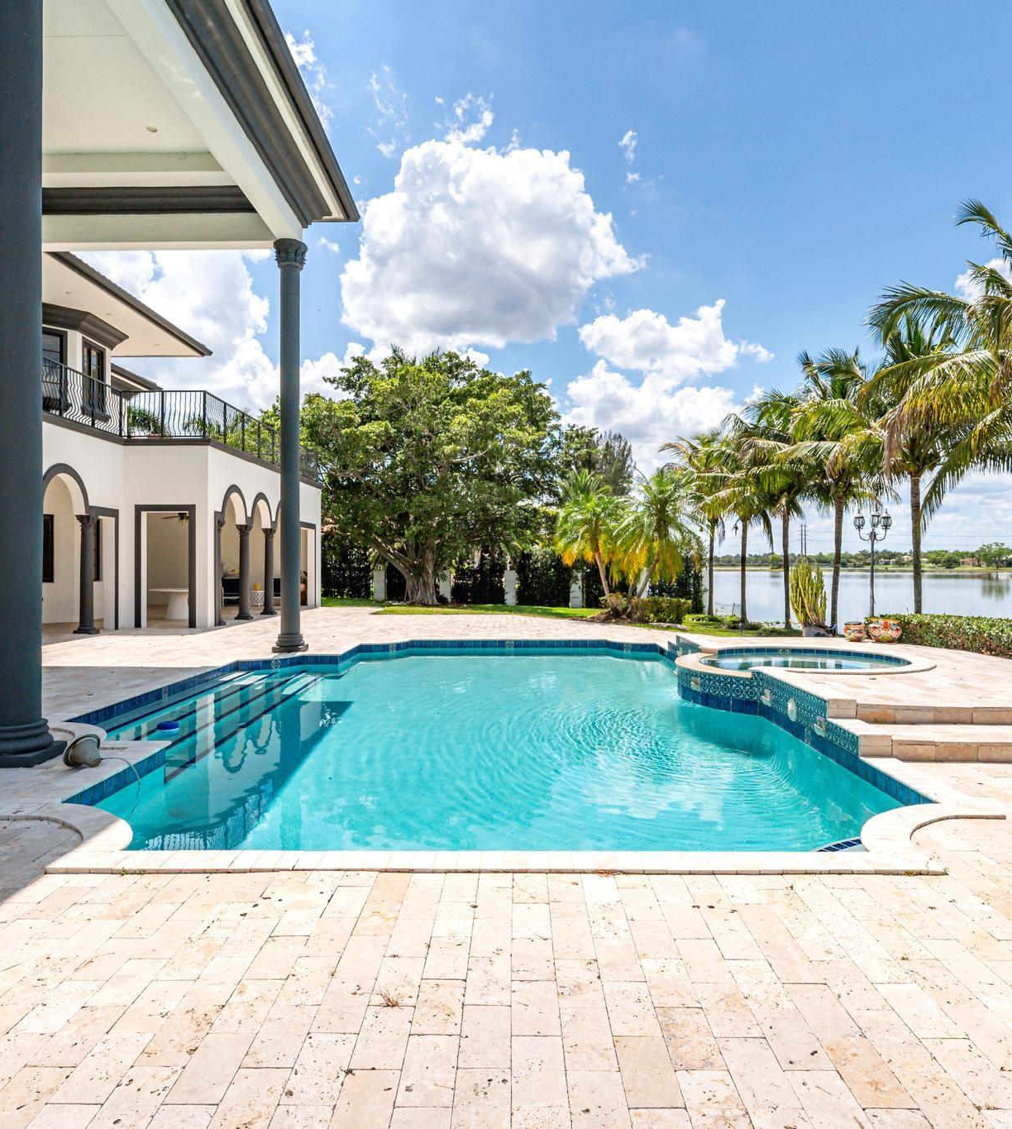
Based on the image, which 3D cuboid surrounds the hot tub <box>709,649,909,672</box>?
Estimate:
[{"bbox_3d":[3.770,1.360,9.500,2.700,0.400,2.700,0,0,0],"label":"hot tub"}]

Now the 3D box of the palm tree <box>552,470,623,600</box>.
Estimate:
[{"bbox_3d":[2.200,-0.650,20.400,1.950,3.900,1.950,0,0,1],"label":"palm tree"}]

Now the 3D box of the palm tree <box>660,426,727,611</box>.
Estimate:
[{"bbox_3d":[5.487,-1.181,21.300,2.300,5.200,2.300,0,0,0],"label":"palm tree"}]

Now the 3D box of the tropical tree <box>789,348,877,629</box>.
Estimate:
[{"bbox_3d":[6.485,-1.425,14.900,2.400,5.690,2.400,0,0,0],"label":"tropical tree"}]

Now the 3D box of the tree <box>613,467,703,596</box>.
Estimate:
[{"bbox_3d":[4.120,-0.650,20.400,2.400,3.900,2.300,0,0,1],"label":"tree"}]

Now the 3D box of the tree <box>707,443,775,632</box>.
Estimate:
[{"bbox_3d":[5.932,-0.869,18.900,2.100,4.580,2.100,0,0,0],"label":"tree"}]

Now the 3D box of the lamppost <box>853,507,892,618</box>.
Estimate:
[{"bbox_3d":[6.200,0.210,12.700,0.650,2.300,0.620,0,0,1],"label":"lamppost"}]

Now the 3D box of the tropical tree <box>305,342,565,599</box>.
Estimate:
[{"bbox_3d":[-2.900,-3.100,26.800,9.700,9.200,9.000,0,0,1],"label":"tropical tree"}]

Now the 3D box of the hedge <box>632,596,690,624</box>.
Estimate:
[{"bbox_3d":[3.882,1.090,18.950,1.500,0.660,1.000,0,0,0],"label":"hedge"}]

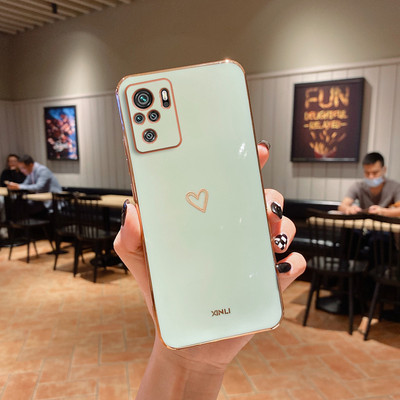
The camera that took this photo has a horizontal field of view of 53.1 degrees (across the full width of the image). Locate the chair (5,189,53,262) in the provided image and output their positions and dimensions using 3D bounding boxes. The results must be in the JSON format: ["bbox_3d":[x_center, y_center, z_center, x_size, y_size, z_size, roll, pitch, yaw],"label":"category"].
[{"bbox_3d":[-2.110,0.311,5.054,0.450,0.885,0.500,4,8,30],"label":"chair"}]

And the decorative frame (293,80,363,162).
[{"bbox_3d":[1.374,-0.847,4.364,0.730,0.850,0.050,4,8,30],"label":"decorative frame"}]

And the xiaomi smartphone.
[{"bbox_3d":[0.002,0.004,0.241,0.076,0.163,0.011,-10,3,-3],"label":"xiaomi smartphone"}]

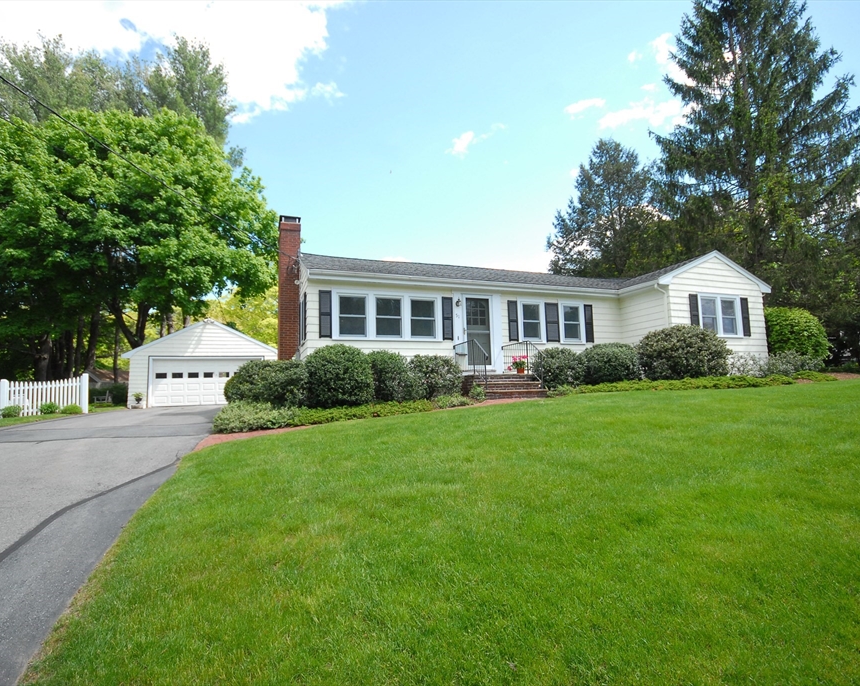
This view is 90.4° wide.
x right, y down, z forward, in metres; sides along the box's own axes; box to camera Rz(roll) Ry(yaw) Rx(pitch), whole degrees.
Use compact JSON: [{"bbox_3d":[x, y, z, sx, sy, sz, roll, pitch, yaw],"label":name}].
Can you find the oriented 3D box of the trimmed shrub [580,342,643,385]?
[{"bbox_3d":[5.102,0.625,12.164,1.800,1.250,1.650,1,-6,-19],"label":"trimmed shrub"}]

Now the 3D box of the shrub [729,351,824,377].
[{"bbox_3d":[9.694,0.625,11.938,3.350,0.800,1.050,1,-6,-19],"label":"shrub"}]

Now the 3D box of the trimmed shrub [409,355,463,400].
[{"bbox_3d":[0.137,0.850,10.633,1.250,1.131,1.200,-1,-6,0],"label":"trimmed shrub"}]

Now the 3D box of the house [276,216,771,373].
[{"bbox_3d":[2.367,-1.212,15.369,14.684,6.042,9.406,1,-6,-20],"label":"house"}]

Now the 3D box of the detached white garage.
[{"bbox_3d":[-11.576,1.273,23.275,6.979,4.084,6.900,1,-6,-20],"label":"detached white garage"}]

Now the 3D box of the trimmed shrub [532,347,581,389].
[{"bbox_3d":[3.449,0.713,11.585,1.380,1.180,1.350,1,-6,-19],"label":"trimmed shrub"}]

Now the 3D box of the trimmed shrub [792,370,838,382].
[{"bbox_3d":[10.212,0.893,11.342,1.400,0.320,0.950,1,-6,-19],"label":"trimmed shrub"}]

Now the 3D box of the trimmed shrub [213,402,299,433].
[{"bbox_3d":[-3.367,1.423,8.246,1.500,0.544,1.100,1,-6,-20],"label":"trimmed shrub"}]

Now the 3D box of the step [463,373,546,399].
[{"bbox_3d":[1.769,1.133,11.044,1.660,0.570,1.980,1,-6,-19],"label":"step"}]

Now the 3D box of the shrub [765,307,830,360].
[{"bbox_3d":[11.944,-0.181,14.118,2.150,2.097,2.100,1,-6,-20],"label":"shrub"}]

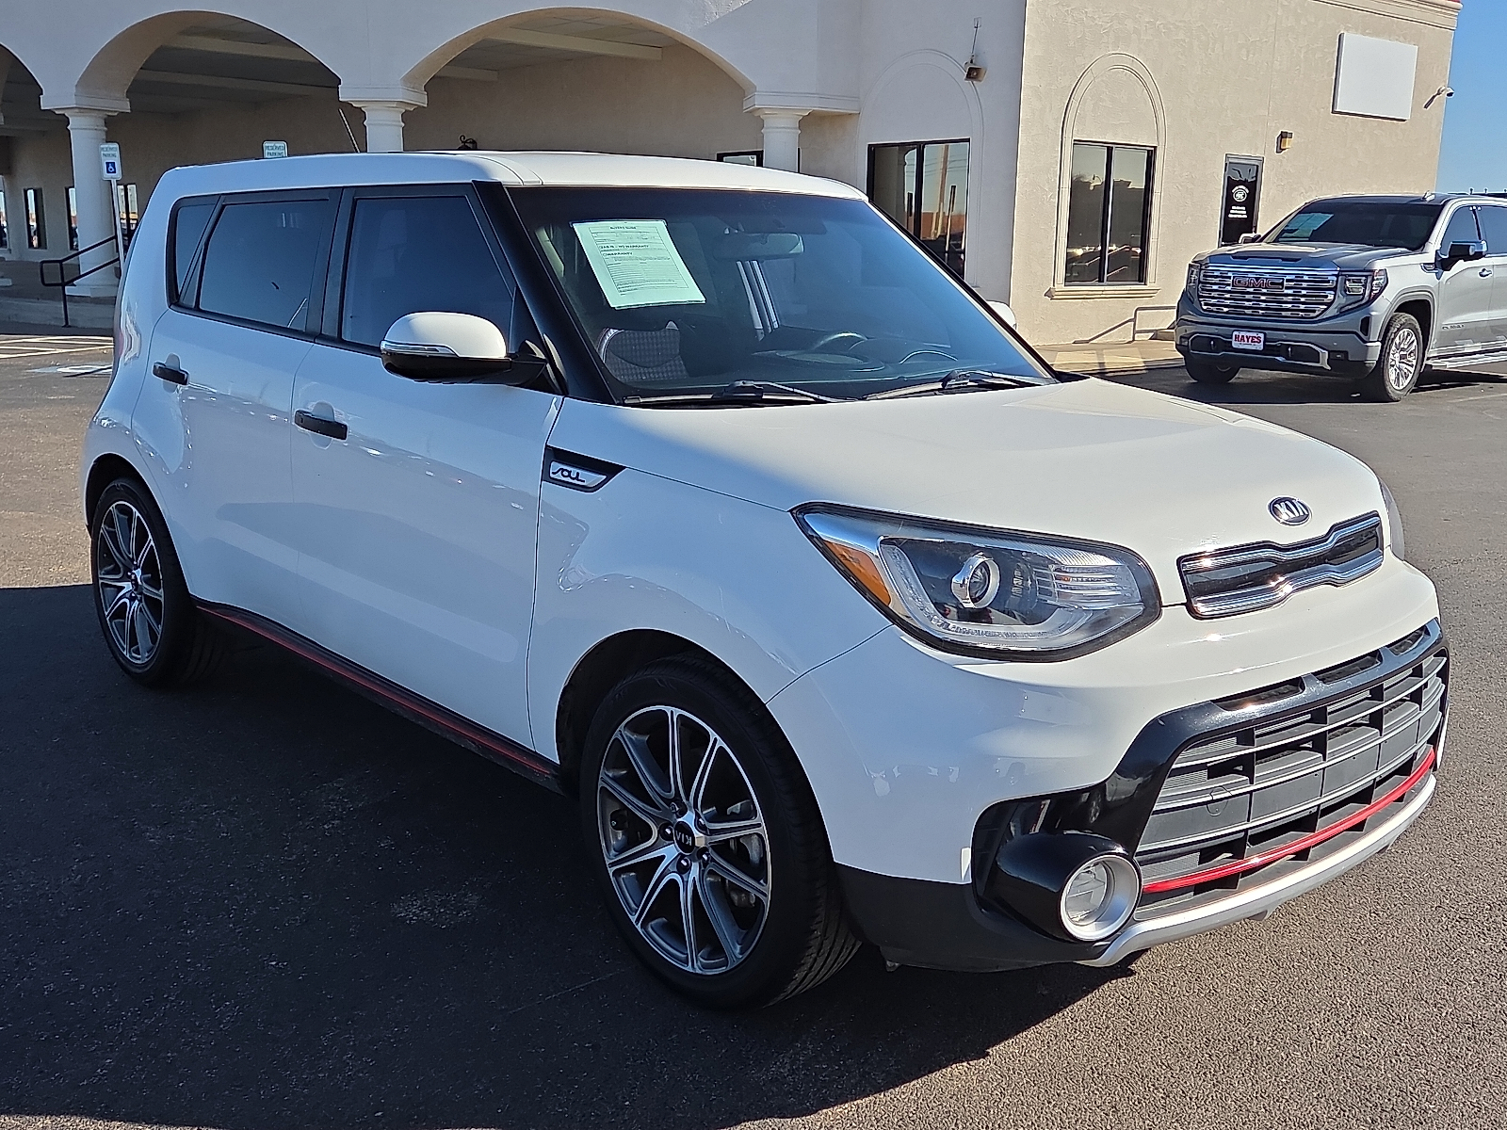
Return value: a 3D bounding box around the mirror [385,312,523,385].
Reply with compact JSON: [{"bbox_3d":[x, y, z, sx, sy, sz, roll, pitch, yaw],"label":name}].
[{"bbox_3d":[-0.610,-0.435,2.941,0.250,0.150,0.165,-10,17,-43],"label":"mirror"}]

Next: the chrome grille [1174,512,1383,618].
[{"bbox_3d":[1.010,-0.001,2.737,0.785,0.137,0.110,-10,17,-43],"label":"chrome grille"}]

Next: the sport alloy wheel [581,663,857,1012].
[{"bbox_3d":[-0.064,0.494,2.817,0.235,0.668,0.668,-9,16,-42],"label":"sport alloy wheel"}]

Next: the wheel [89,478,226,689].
[{"bbox_3d":[-1.844,0.040,4.614,0.235,0.666,0.666,-10,17,-43],"label":"wheel"}]

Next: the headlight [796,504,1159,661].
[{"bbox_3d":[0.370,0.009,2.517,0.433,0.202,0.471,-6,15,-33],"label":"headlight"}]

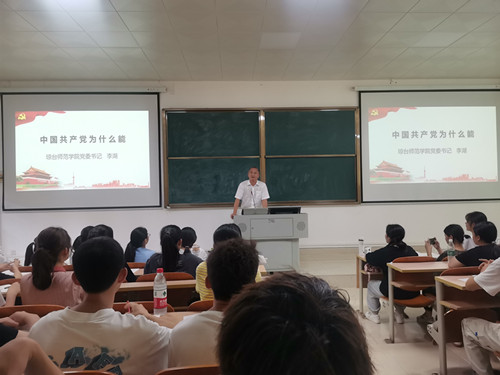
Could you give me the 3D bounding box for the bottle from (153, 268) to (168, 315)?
[{"bbox_3d":[-0.428,0.505,1.800,0.065,0.232,0.065,-1,0,-3],"label":"bottle"}]

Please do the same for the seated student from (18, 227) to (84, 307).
[{"bbox_3d":[-1.067,0.834,2.407,0.470,1.200,0.750,-1,0,5],"label":"seated student"}]

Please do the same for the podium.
[{"bbox_3d":[0.307,0.811,6.025,1.130,0.980,0.740,-1,0,-3],"label":"podium"}]

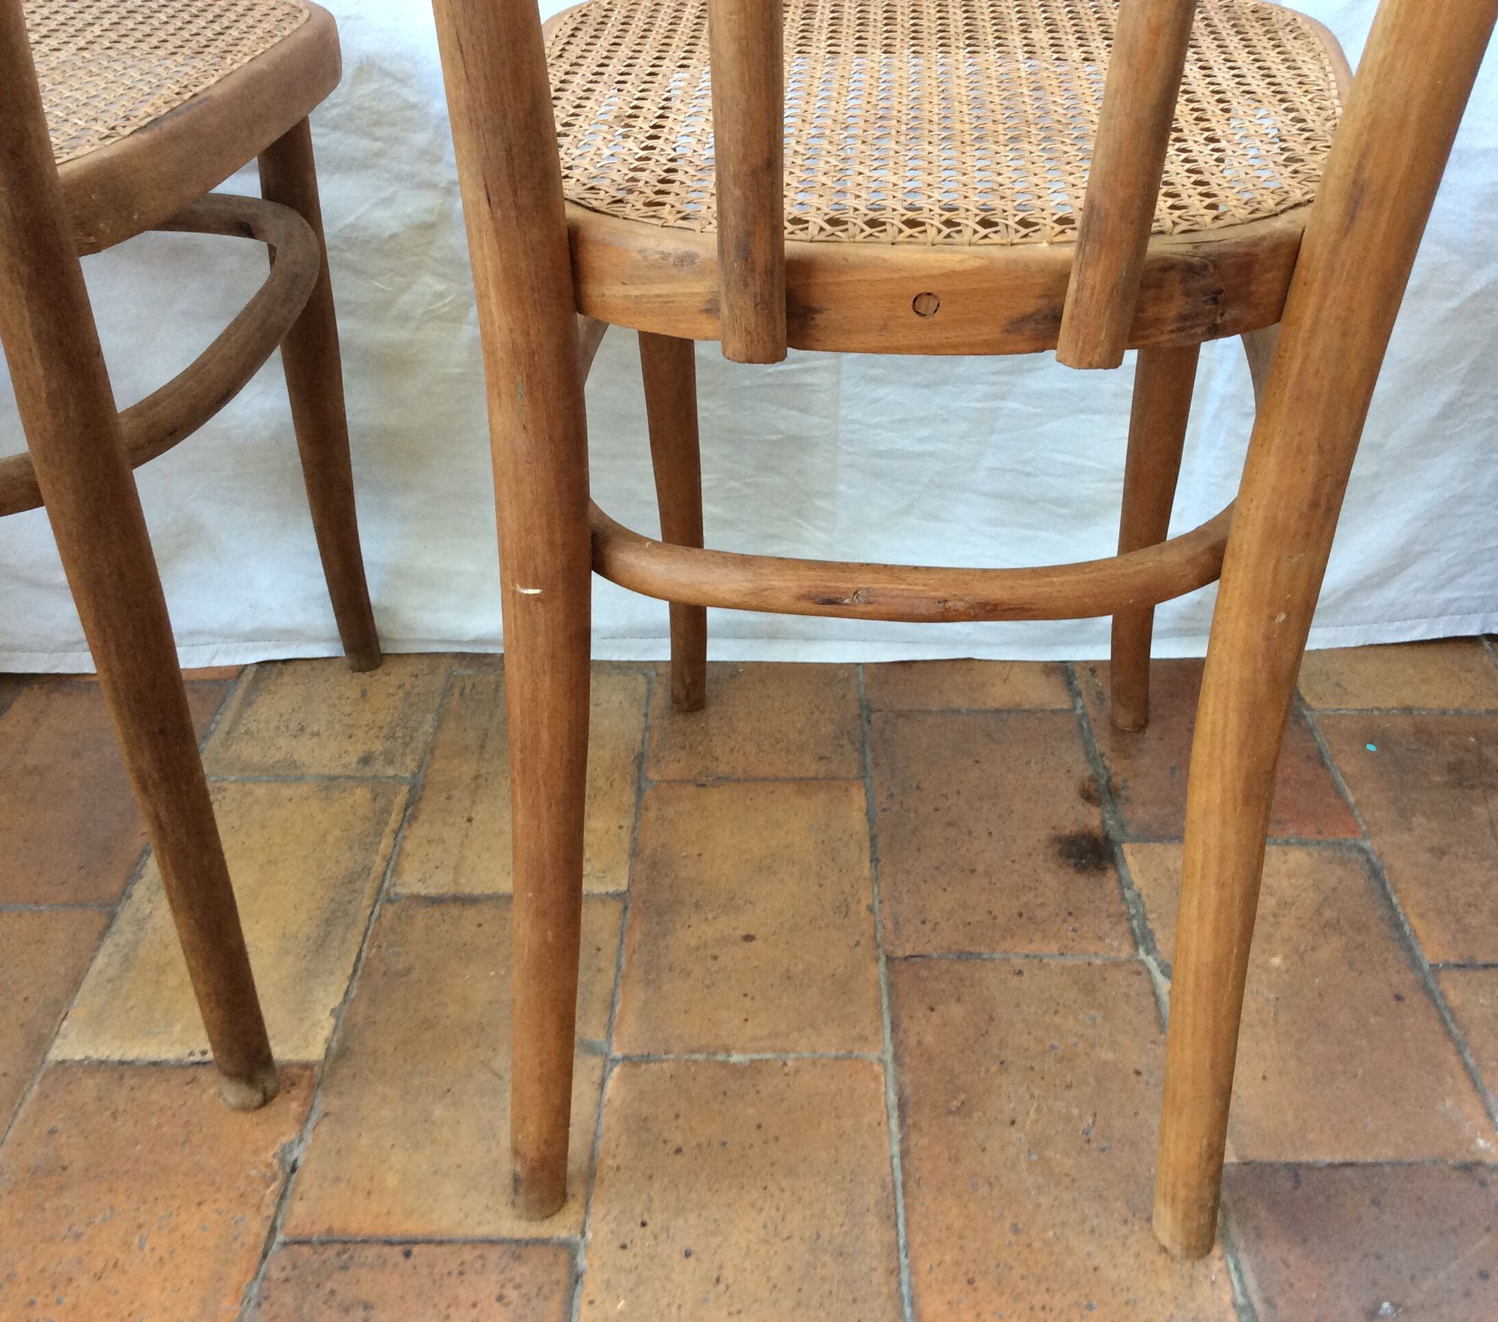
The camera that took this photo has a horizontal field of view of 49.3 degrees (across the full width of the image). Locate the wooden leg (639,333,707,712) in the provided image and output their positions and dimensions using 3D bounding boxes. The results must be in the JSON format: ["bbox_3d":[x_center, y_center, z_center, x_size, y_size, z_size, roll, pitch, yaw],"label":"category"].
[{"bbox_3d":[-0.047,-0.128,1.048,0.038,0.420,0.042,4,41,6],"label":"wooden leg"}]

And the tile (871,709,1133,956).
[{"bbox_3d":[0.159,0.112,1.067,0.150,0.017,0.246,0,33,2],"label":"tile"}]

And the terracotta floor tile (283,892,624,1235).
[{"bbox_3d":[-0.154,0.221,0.909,0.149,0.017,0.249,0,33,2],"label":"terracotta floor tile"}]

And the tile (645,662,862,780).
[{"bbox_3d":[0.008,0.019,1.216,0.148,0.017,0.247,0,33,2],"label":"tile"}]

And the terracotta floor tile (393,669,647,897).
[{"bbox_3d":[-0.149,0.085,1.121,0.149,0.017,0.246,0,33,2],"label":"terracotta floor tile"}]

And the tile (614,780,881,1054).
[{"bbox_3d":[0.003,0.156,1.004,0.148,0.017,0.245,0,33,2],"label":"tile"}]

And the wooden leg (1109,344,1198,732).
[{"bbox_3d":[0.251,-0.117,1.019,0.038,0.420,0.042,1,41,8],"label":"wooden leg"}]

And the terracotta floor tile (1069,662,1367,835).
[{"bbox_3d":[0.318,0.053,1.153,0.150,0.017,0.247,0,33,2],"label":"terracotta floor tile"}]

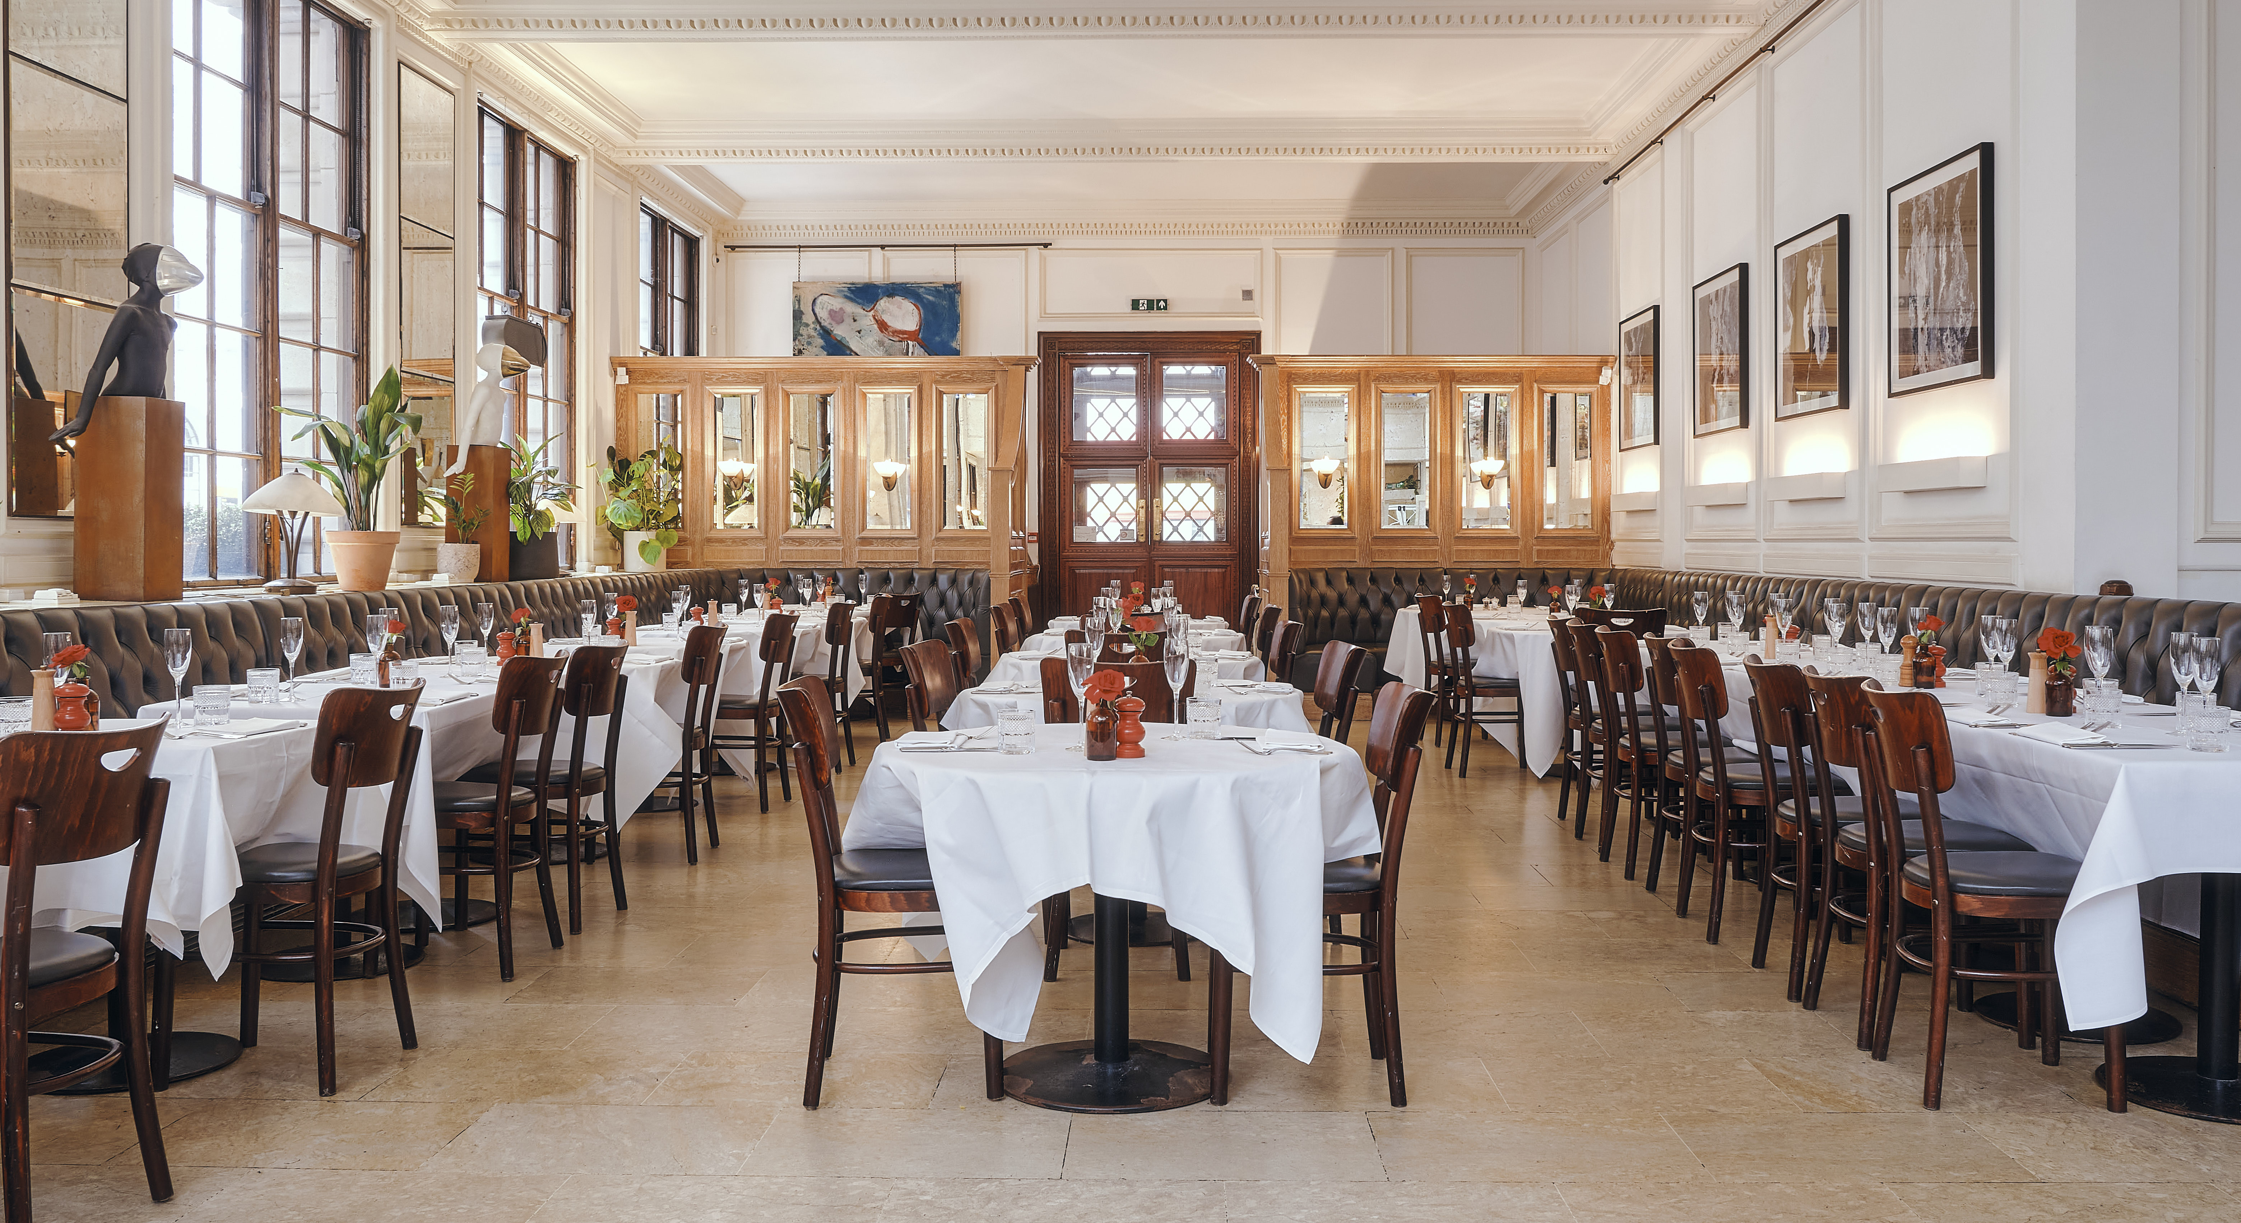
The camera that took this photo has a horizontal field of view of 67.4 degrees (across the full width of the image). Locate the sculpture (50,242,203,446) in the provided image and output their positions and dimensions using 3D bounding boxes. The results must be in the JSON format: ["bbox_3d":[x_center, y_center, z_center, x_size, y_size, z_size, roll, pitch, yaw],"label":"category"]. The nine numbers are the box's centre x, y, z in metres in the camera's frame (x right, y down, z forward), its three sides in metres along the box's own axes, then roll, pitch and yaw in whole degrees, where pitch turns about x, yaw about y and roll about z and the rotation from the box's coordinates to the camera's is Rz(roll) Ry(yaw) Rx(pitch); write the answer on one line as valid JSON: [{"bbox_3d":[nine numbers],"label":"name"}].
[{"bbox_3d":[-3.250,-0.875,5.520,0.420,0.650,0.320,0,2,2],"label":"sculpture"}]

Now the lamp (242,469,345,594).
[{"bbox_3d":[-2.926,-0.282,5.950,0.340,0.438,0.340,0,1,0],"label":"lamp"}]

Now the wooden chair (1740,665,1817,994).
[{"bbox_3d":[1.973,0.569,4.600,0.500,0.885,0.430,0,2,3],"label":"wooden chair"}]

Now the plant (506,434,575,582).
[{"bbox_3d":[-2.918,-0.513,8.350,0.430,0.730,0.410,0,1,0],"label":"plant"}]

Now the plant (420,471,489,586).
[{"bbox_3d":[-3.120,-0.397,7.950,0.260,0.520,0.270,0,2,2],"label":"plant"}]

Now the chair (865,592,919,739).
[{"bbox_3d":[-1.586,0.329,10.150,0.500,0.885,0.430,0,2,3],"label":"chair"}]

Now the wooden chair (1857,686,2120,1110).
[{"bbox_3d":[1.890,0.595,3.655,0.460,0.860,0.425,0,2,5],"label":"wooden chair"}]

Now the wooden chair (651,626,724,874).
[{"bbox_3d":[-1.769,0.481,6.325,0.475,0.860,0.425,0,1,1],"label":"wooden chair"}]

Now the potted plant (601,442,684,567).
[{"bbox_3d":[-3.049,-0.680,10.700,0.530,0.820,0.480,0,1,0],"label":"potted plant"}]

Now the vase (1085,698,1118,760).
[{"bbox_3d":[-0.040,0.258,3.675,0.068,0.135,0.068,0,2,2],"label":"vase"}]

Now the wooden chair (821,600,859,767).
[{"bbox_3d":[-1.640,0.394,8.930,0.490,0.885,0.420,0,2,3],"label":"wooden chair"}]

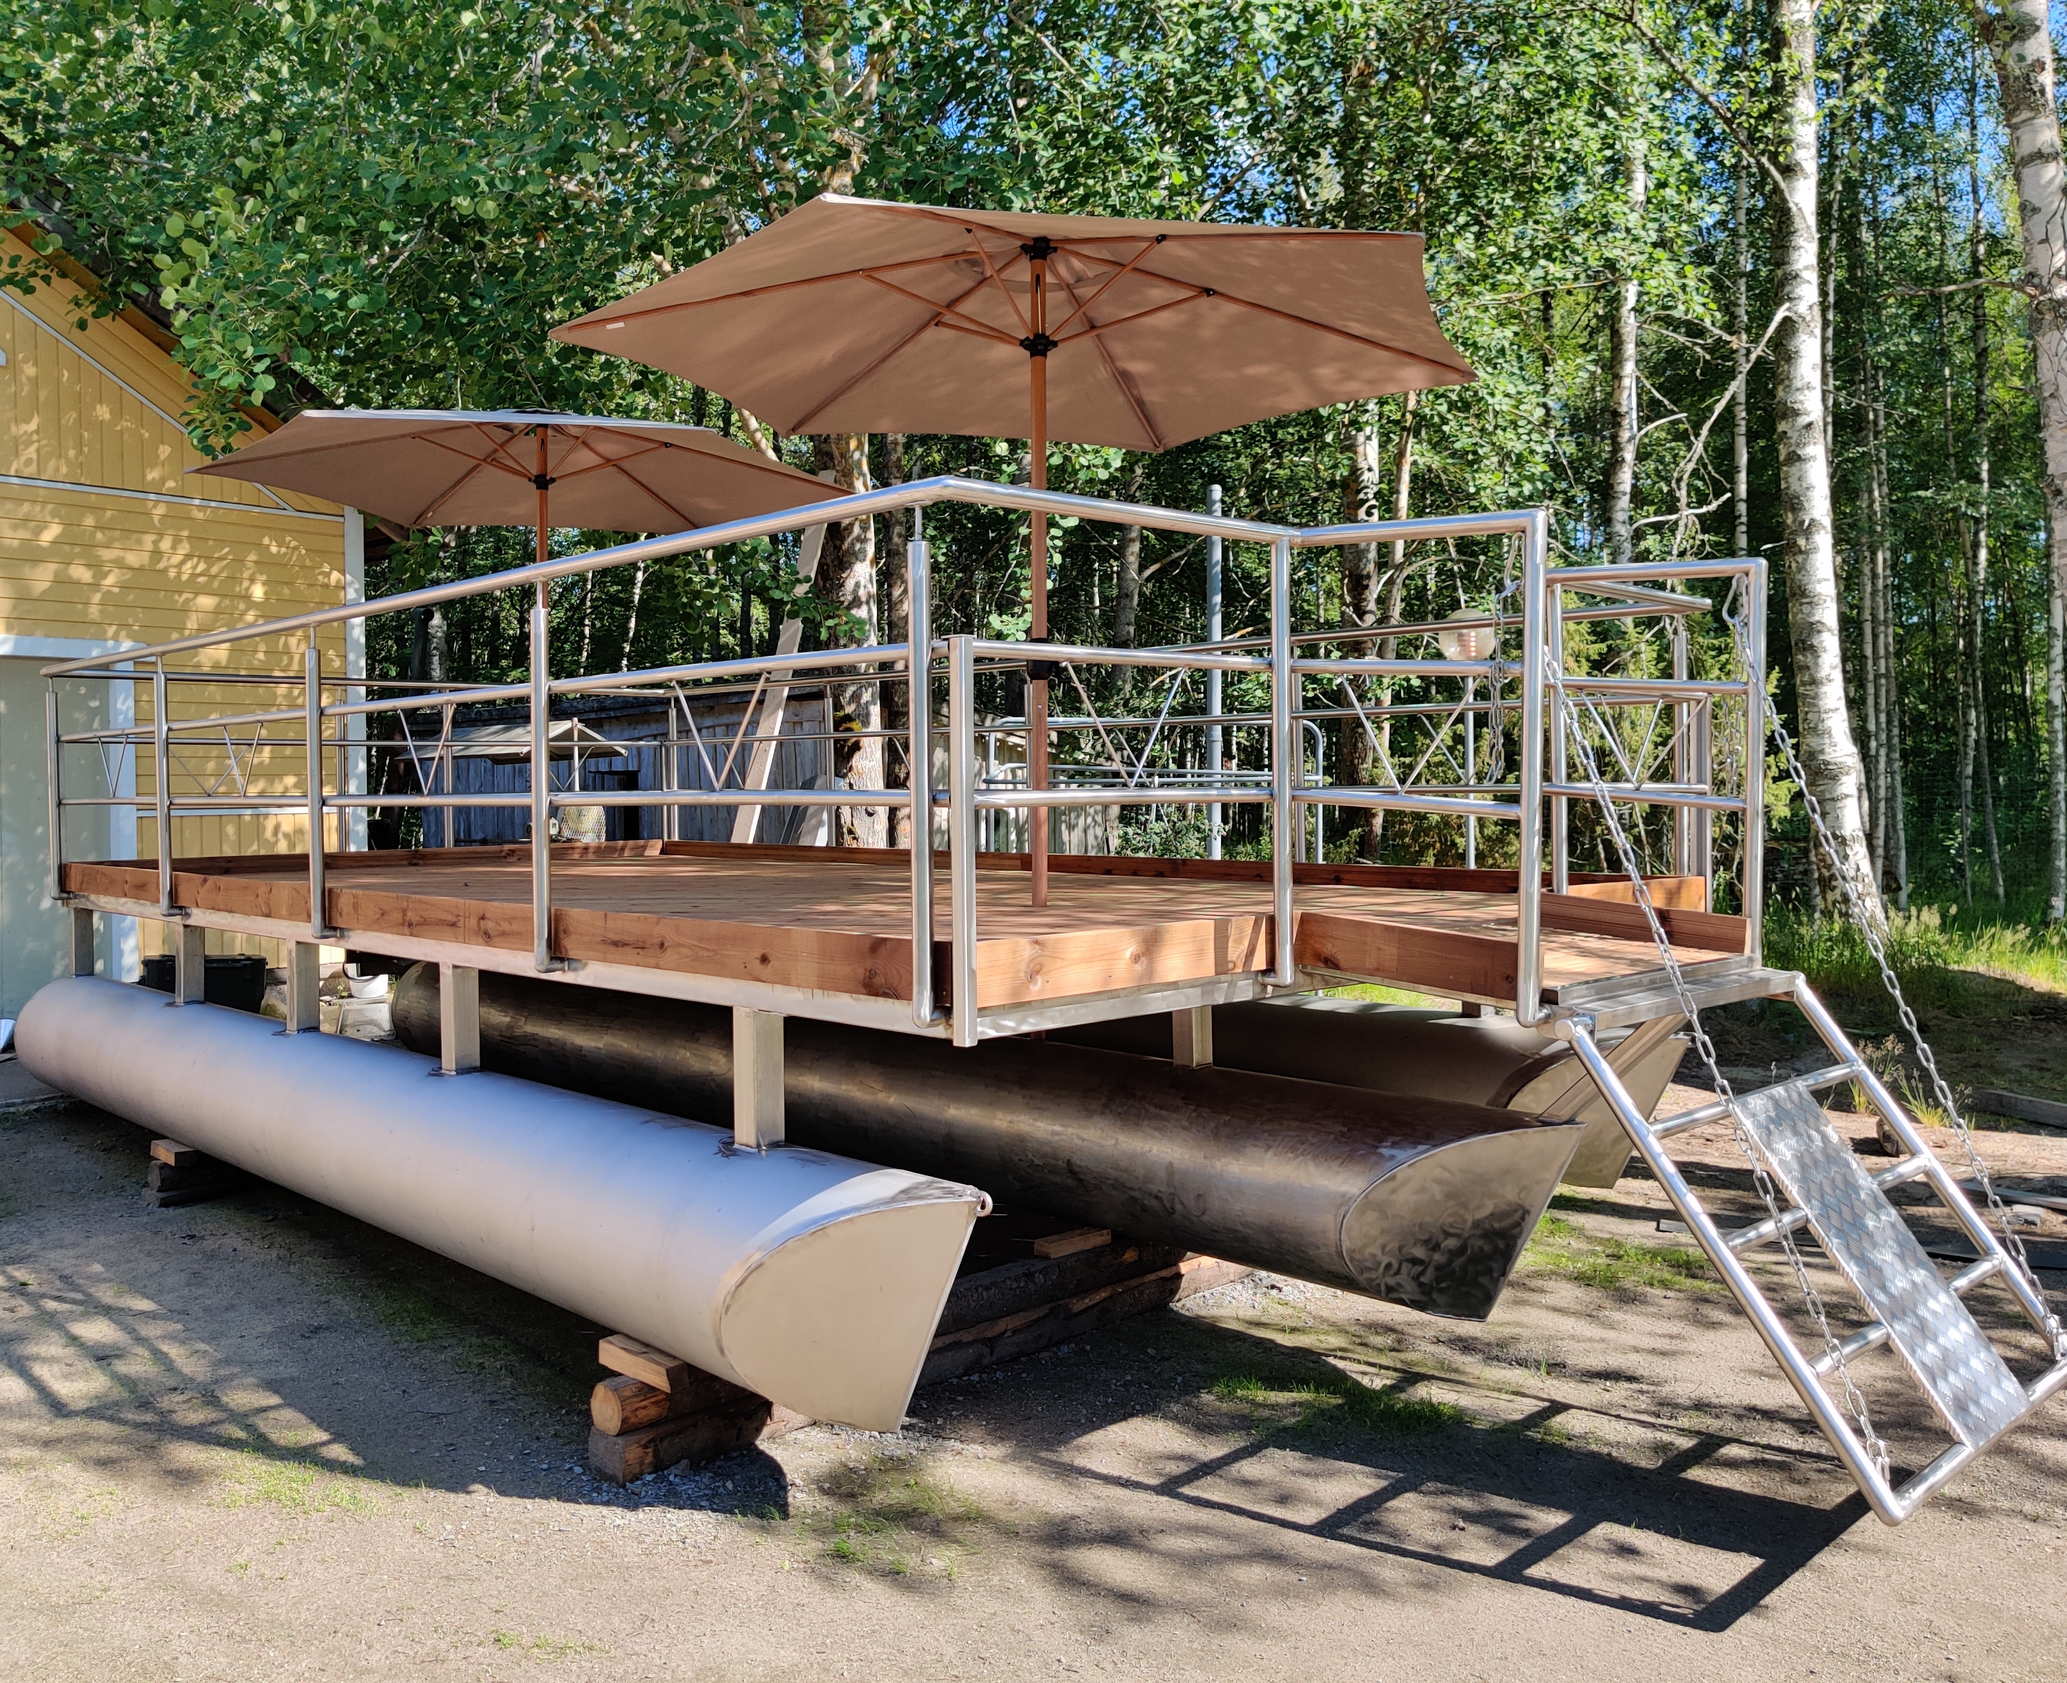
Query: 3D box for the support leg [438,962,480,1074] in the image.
[{"bbox_3d":[-1.712,0.525,5.237,0.082,0.323,0.084,-2,2,-43],"label":"support leg"}]

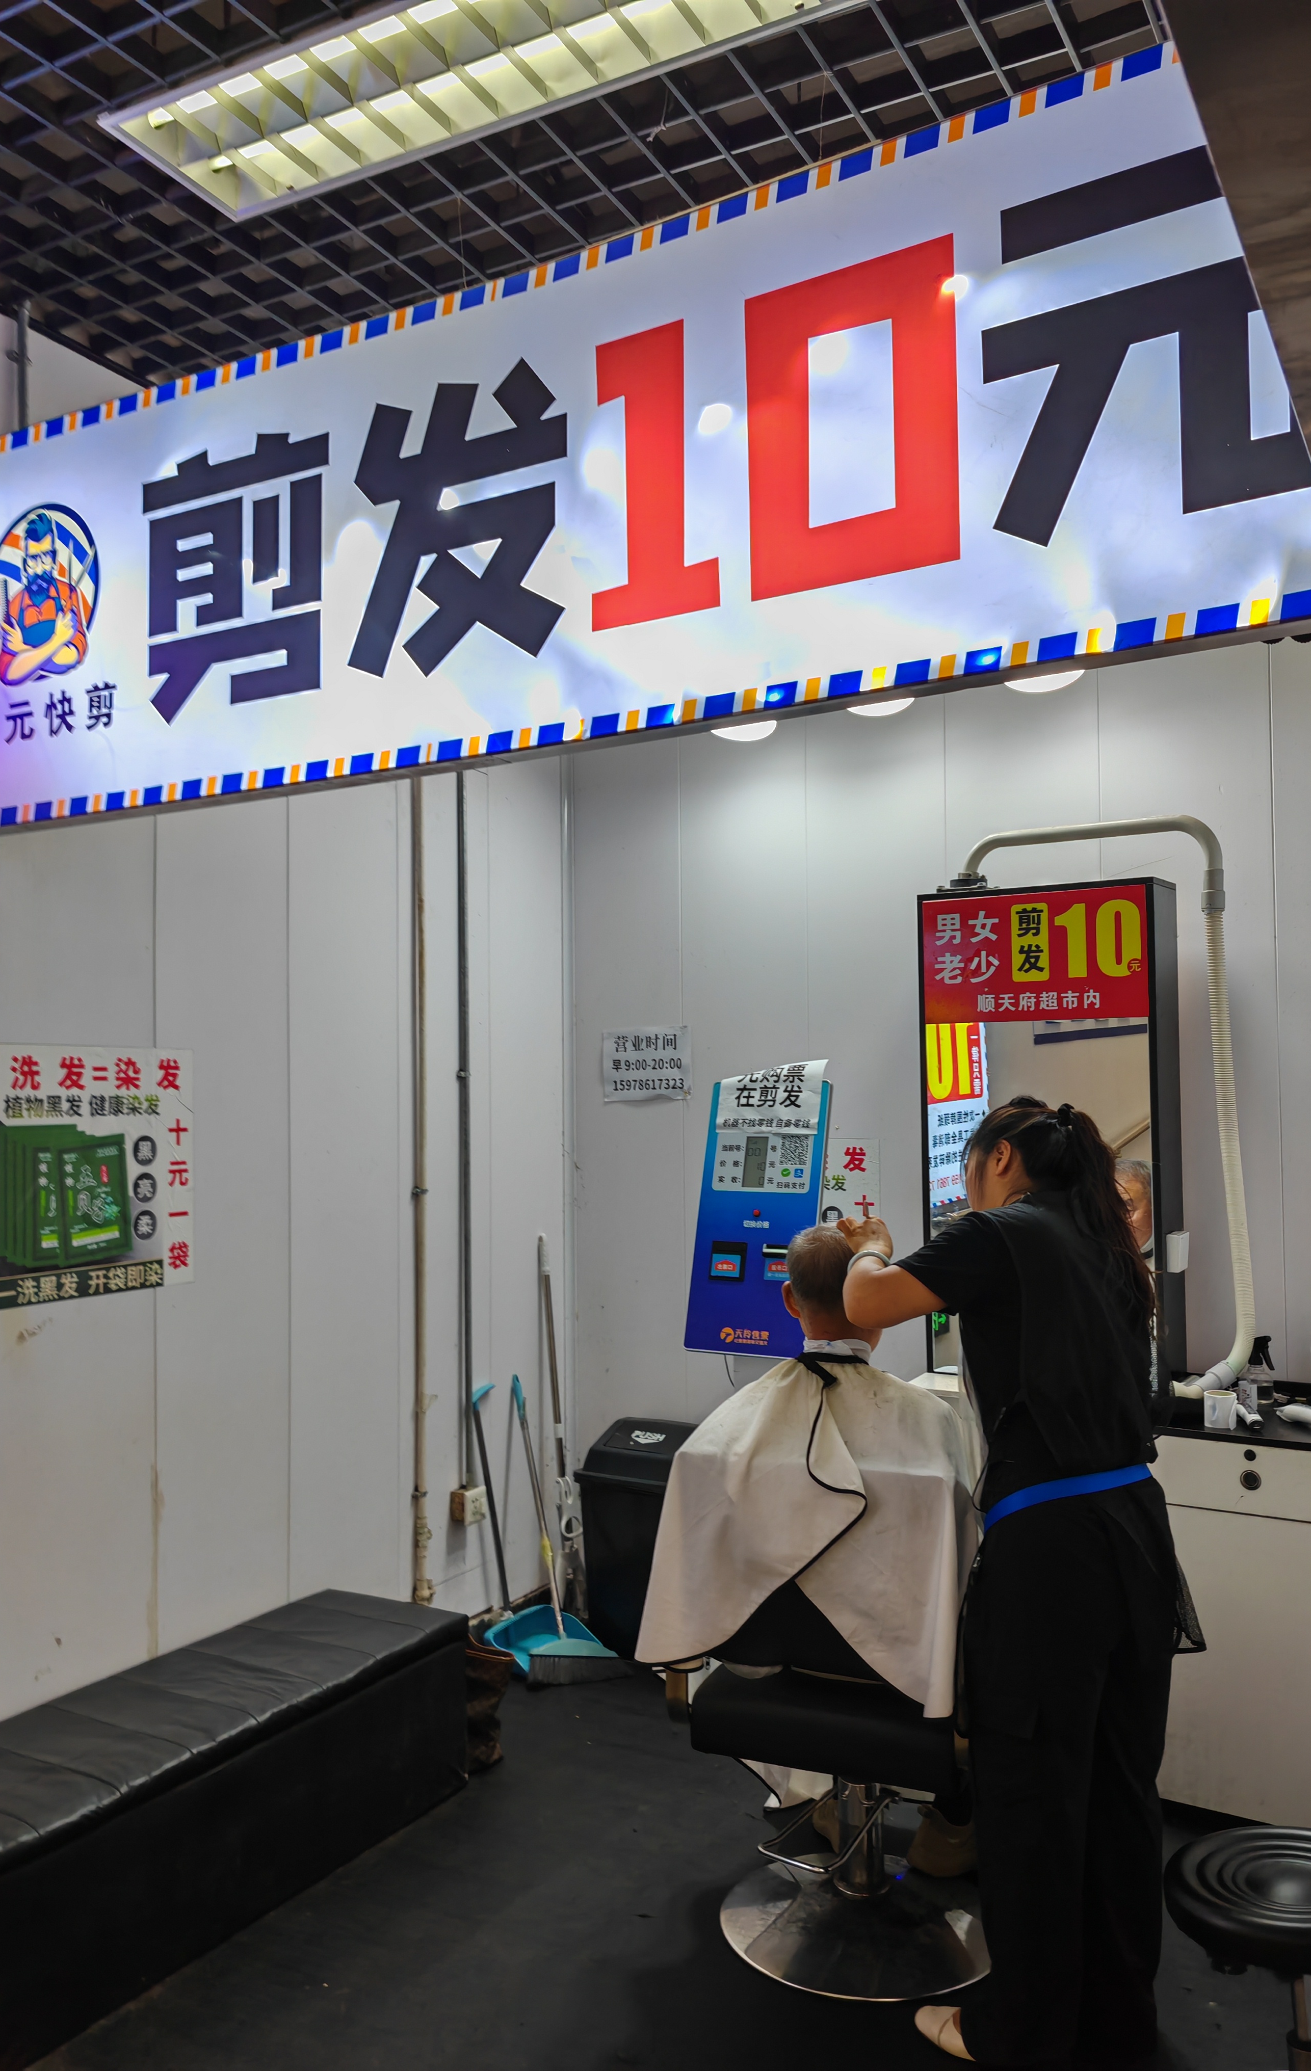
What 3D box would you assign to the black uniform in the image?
[{"bbox_3d":[0.666,0.946,2.665,0.440,1.410,0.410,1,-3,-43],"label":"black uniform"}]

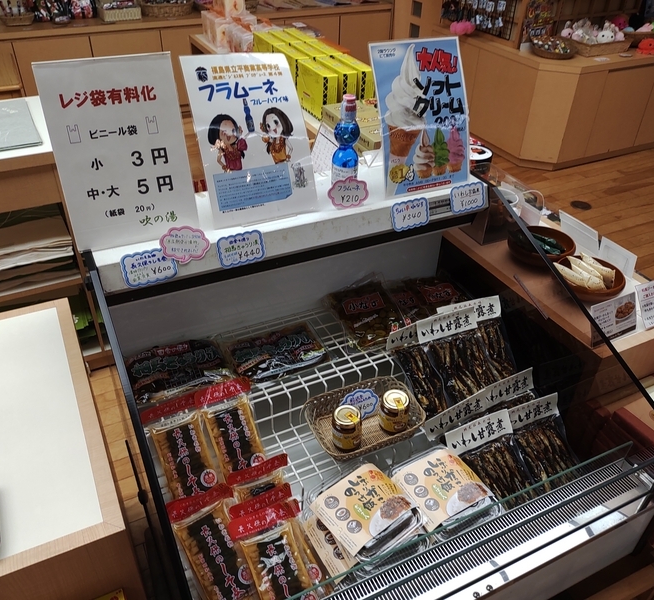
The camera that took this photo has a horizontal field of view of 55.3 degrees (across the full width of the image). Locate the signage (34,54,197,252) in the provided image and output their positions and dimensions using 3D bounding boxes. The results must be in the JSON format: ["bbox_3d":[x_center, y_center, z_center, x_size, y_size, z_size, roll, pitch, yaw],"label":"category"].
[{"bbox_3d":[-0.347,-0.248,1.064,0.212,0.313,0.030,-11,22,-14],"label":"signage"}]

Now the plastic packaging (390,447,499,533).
[{"bbox_3d":[0.210,0.353,1.131,0.140,0.040,0.155,-18,40,-25],"label":"plastic packaging"}]

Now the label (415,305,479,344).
[{"bbox_3d":[0.263,0.052,1.360,0.125,0.045,0.006,-15,-3,-22],"label":"label"}]

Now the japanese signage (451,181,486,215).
[{"bbox_3d":[0.298,-0.215,1.313,0.083,0.056,0.005,-15,19,-22],"label":"japanese signage"}]

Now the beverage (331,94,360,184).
[{"bbox_3d":[0.036,-0.297,1.219,0.055,0.200,0.055,1,36,-1],"label":"beverage"}]

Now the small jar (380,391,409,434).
[{"bbox_3d":[0.127,0.212,1.178,0.052,0.067,0.052,1,36,-1],"label":"small jar"}]

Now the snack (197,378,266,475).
[{"bbox_3d":[-0.180,0.255,1.195,0.100,0.030,0.200,-15,59,-22],"label":"snack"}]

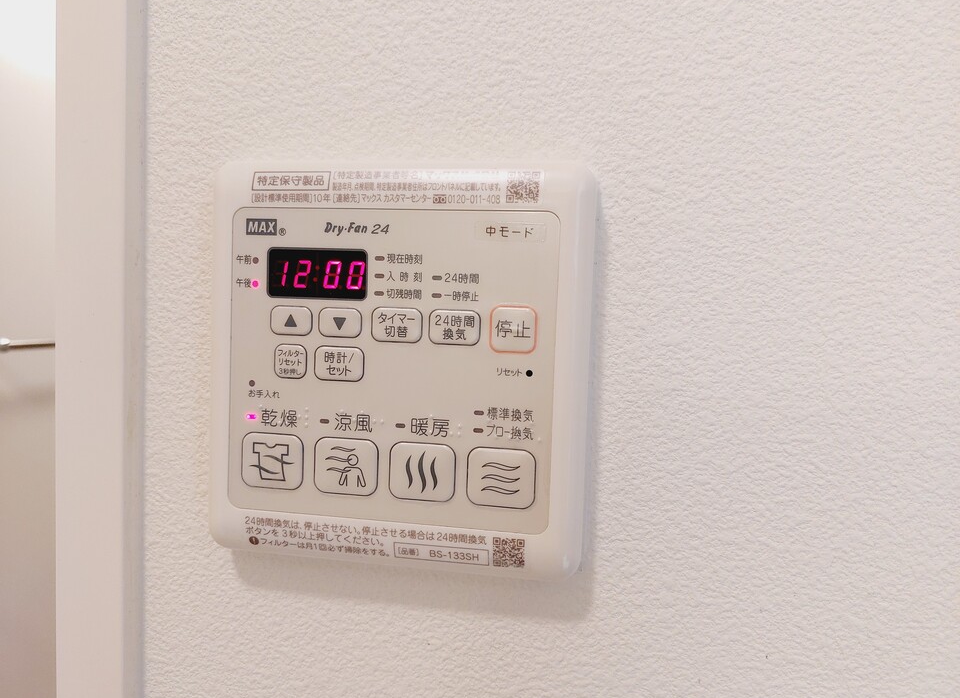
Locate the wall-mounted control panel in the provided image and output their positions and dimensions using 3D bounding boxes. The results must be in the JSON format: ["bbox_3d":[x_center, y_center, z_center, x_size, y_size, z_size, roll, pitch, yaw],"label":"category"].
[{"bbox_3d":[-0.026,0.005,0.202,0.117,0.120,0.017,3,3,9],"label":"wall-mounted control panel"}]

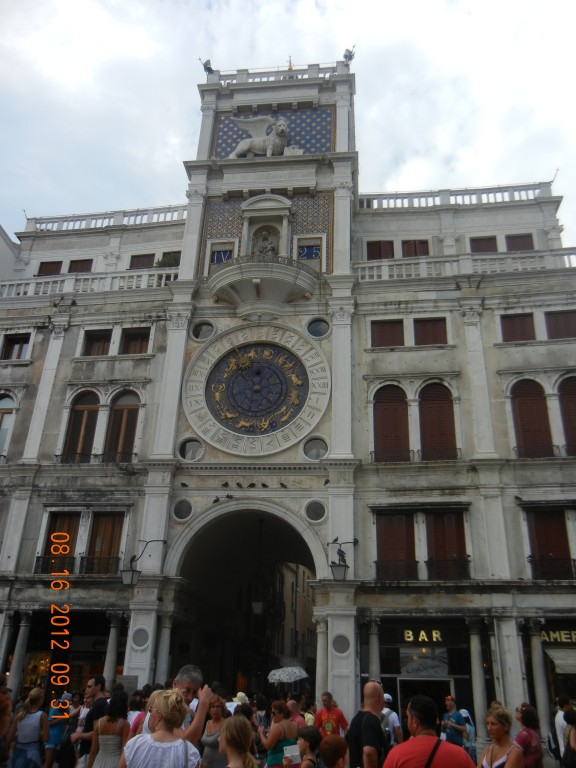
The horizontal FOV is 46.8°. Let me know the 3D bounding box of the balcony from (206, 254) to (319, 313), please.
[{"bbox_3d":[-0.855,-2.995,20.710,3.650,1.850,1.150,-2,-25,9],"label":"balcony"}]

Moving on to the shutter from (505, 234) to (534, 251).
[{"bbox_3d":[10.896,-6.609,31.238,1.230,1.030,0.100,-2,-27,8],"label":"shutter"}]

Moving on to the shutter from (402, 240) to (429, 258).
[{"bbox_3d":[4.789,-5.005,24.888,0.977,0.898,0.100,-2,-26,8],"label":"shutter"}]

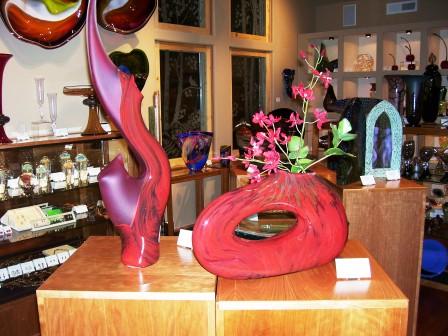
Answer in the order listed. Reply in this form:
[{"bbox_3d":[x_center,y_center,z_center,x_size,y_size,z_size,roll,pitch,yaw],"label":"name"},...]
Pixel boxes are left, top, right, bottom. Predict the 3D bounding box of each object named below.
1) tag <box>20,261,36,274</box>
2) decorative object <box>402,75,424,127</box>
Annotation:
[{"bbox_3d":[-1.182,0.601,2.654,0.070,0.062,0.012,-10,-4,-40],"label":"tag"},{"bbox_3d":[1.381,-0.487,3.197,0.150,0.370,0.150,7,13,35],"label":"decorative object"}]

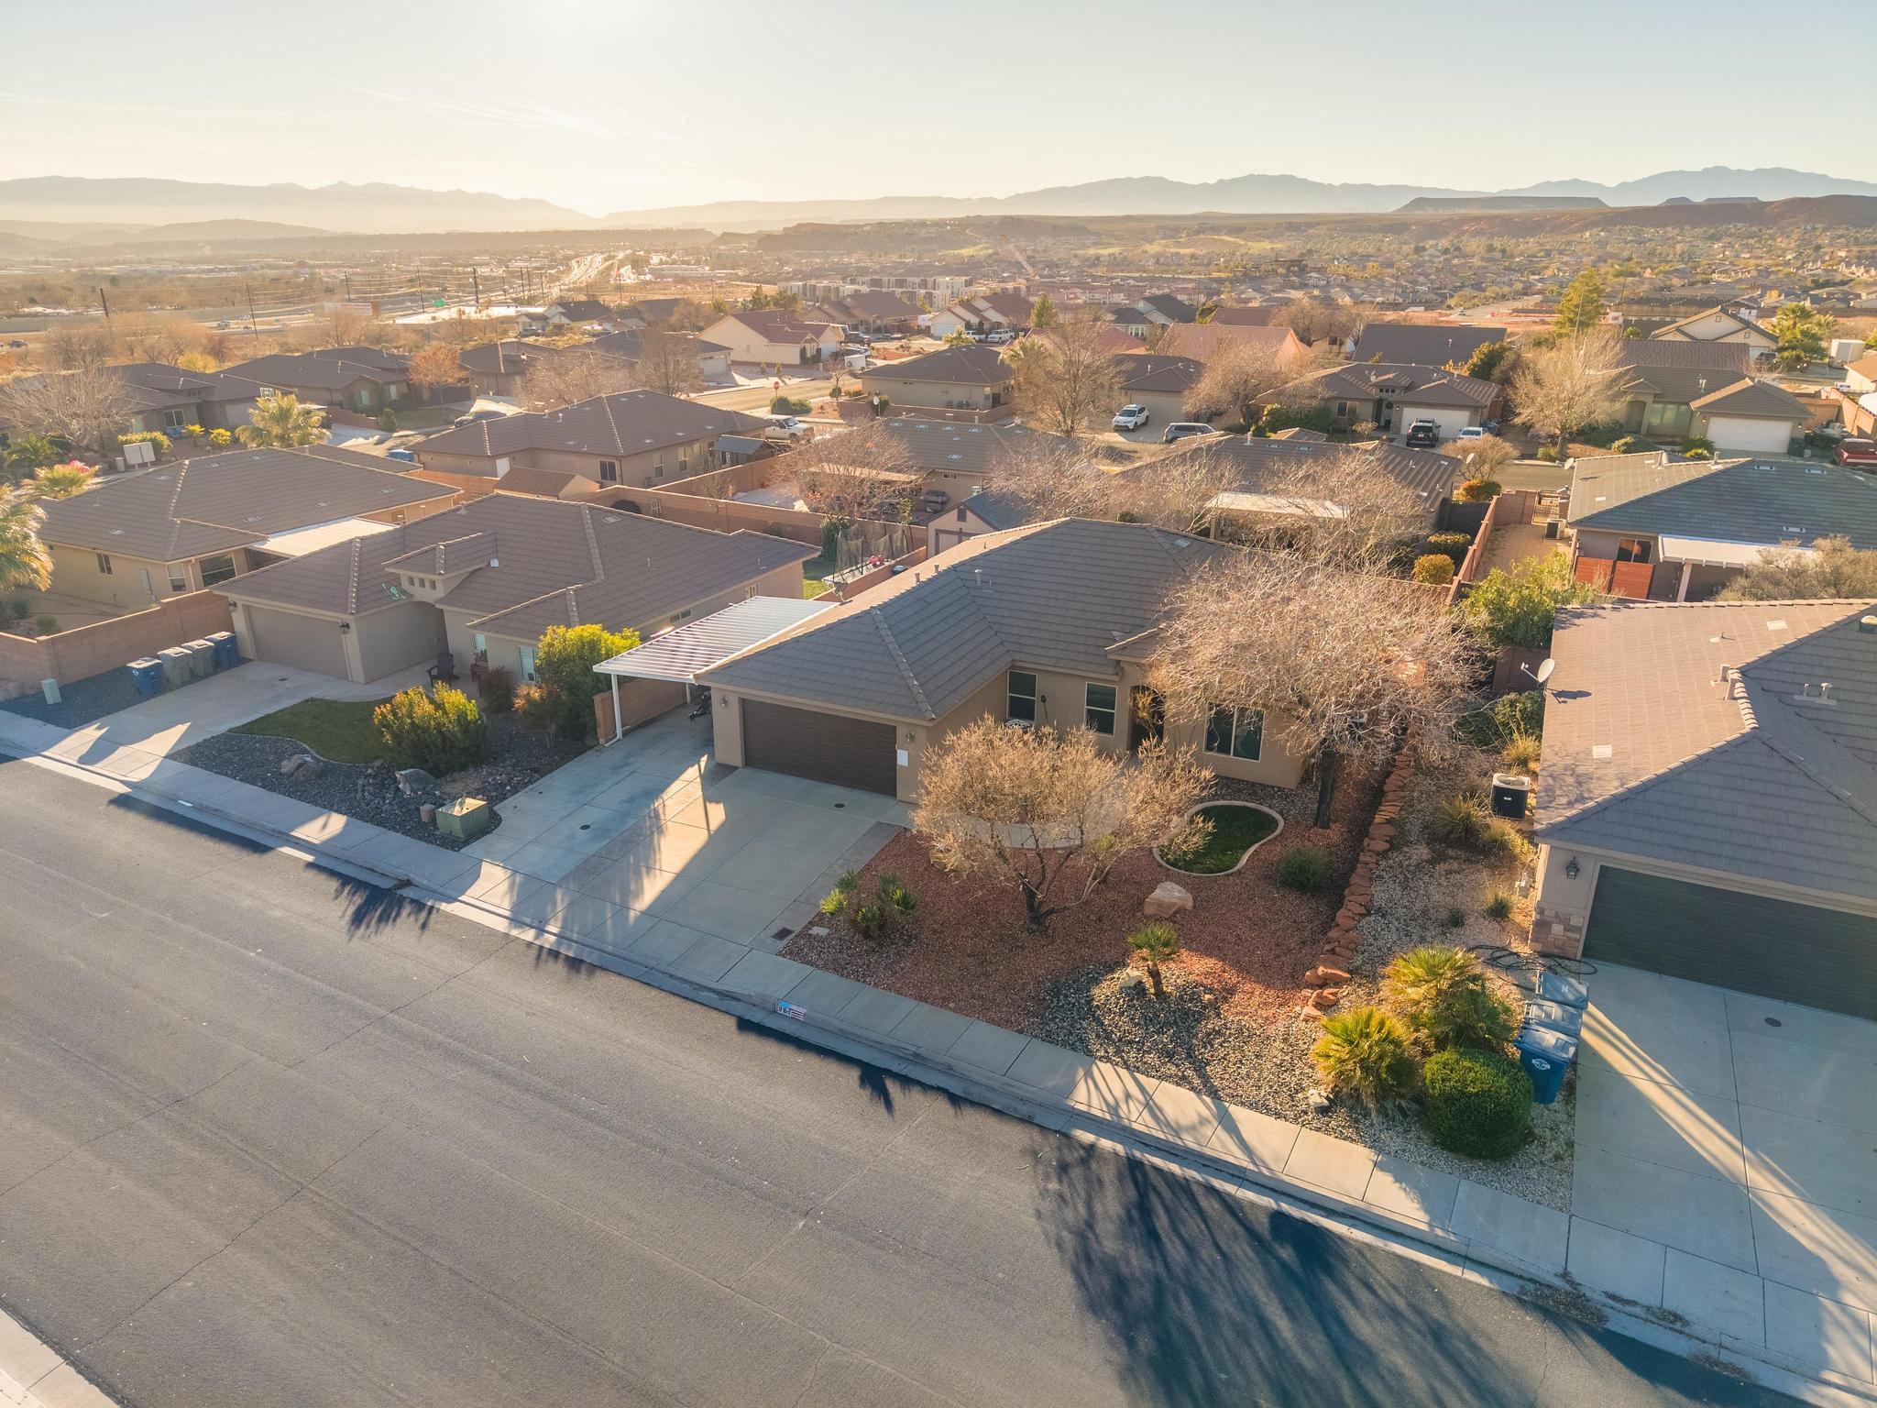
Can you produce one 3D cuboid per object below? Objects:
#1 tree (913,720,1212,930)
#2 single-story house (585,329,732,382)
[{"bbox_3d":[2.712,2.899,28.611,6.550,4.612,6.550,0,21,0],"label":"tree"},{"bbox_3d":[-34.405,-40.547,150.351,13.822,5.350,18.098,10,22,23],"label":"single-story house"}]

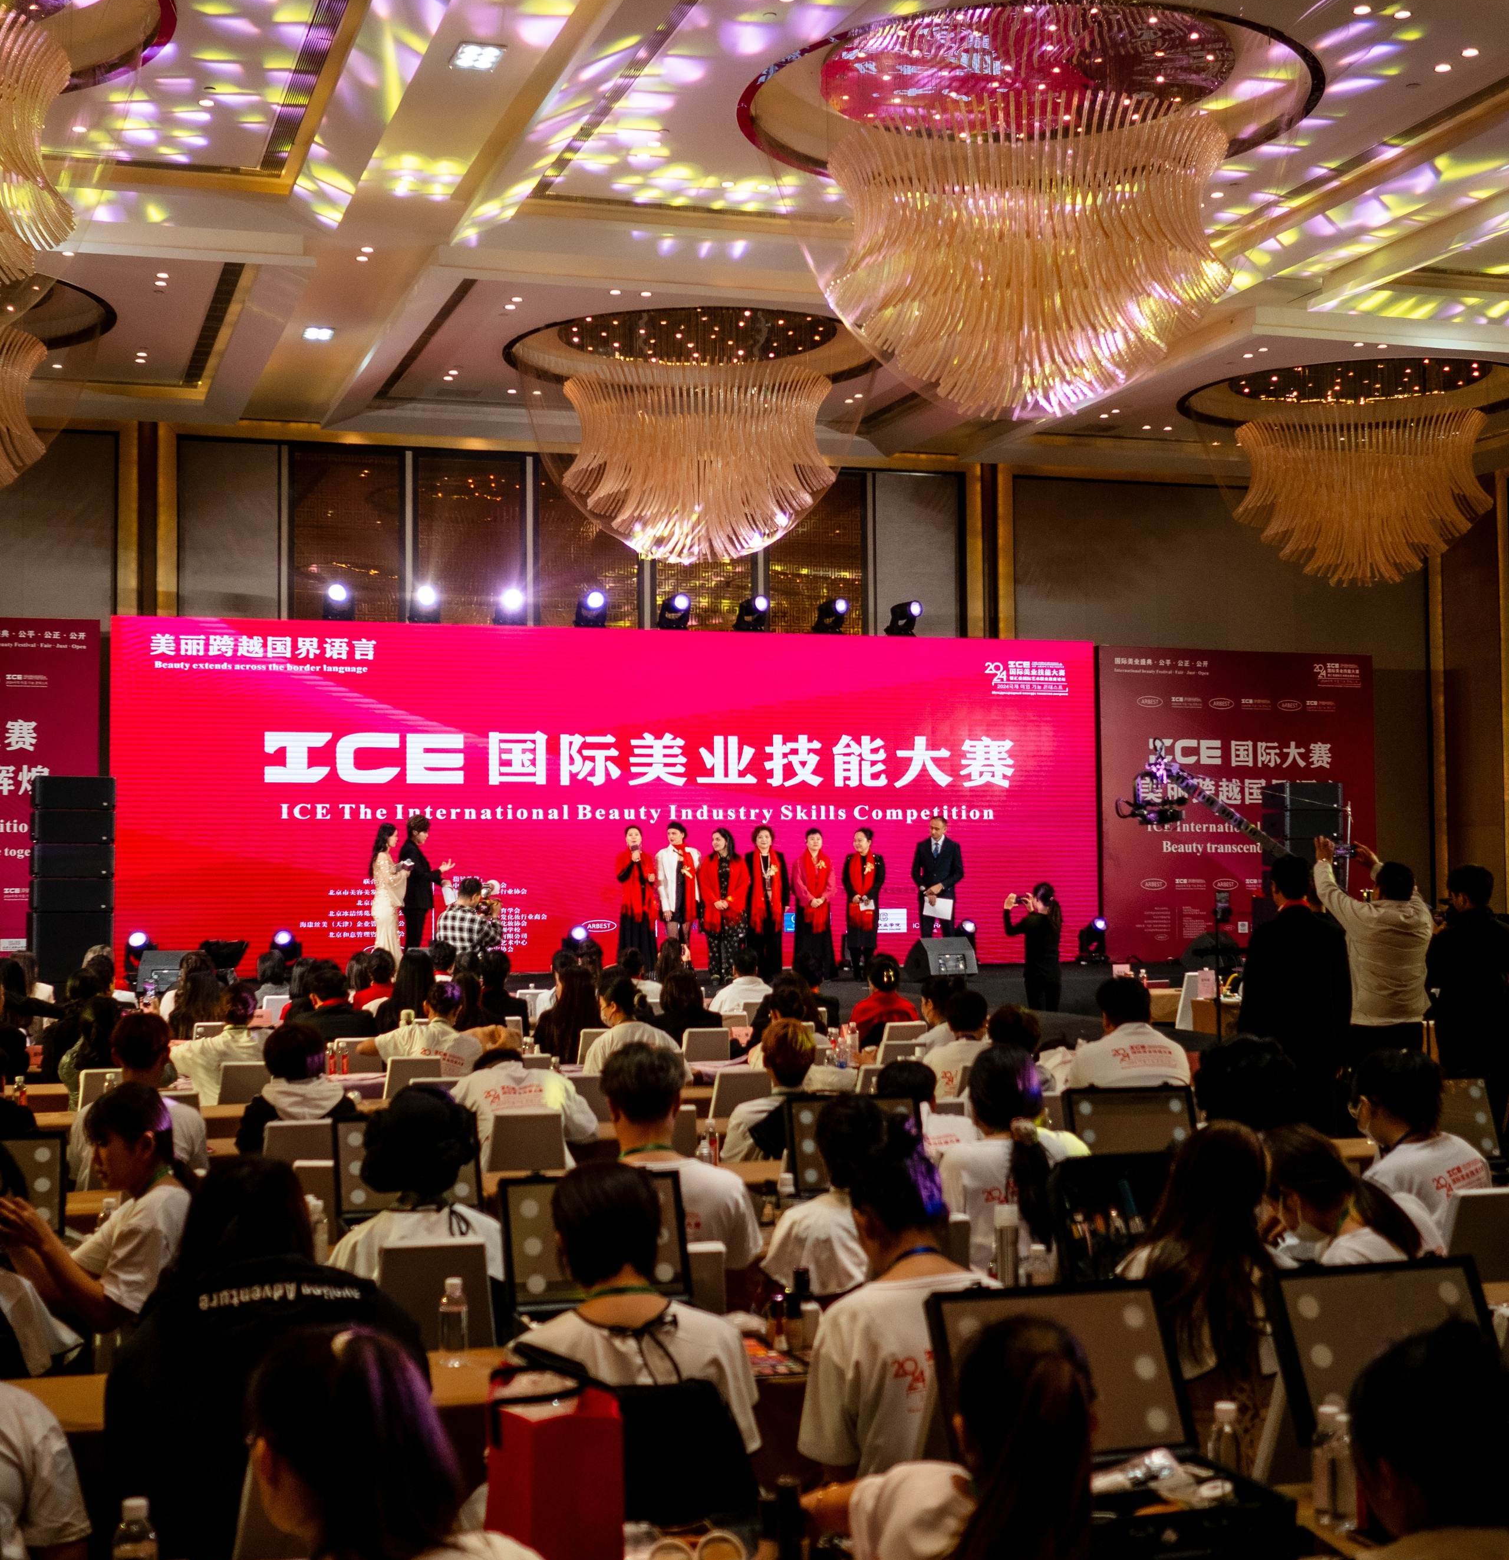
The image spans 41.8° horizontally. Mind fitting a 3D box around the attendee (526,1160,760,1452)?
[{"bbox_3d":[-0.254,1.302,3.665,0.500,1.240,0.800,0,-3,-15],"label":"attendee"}]

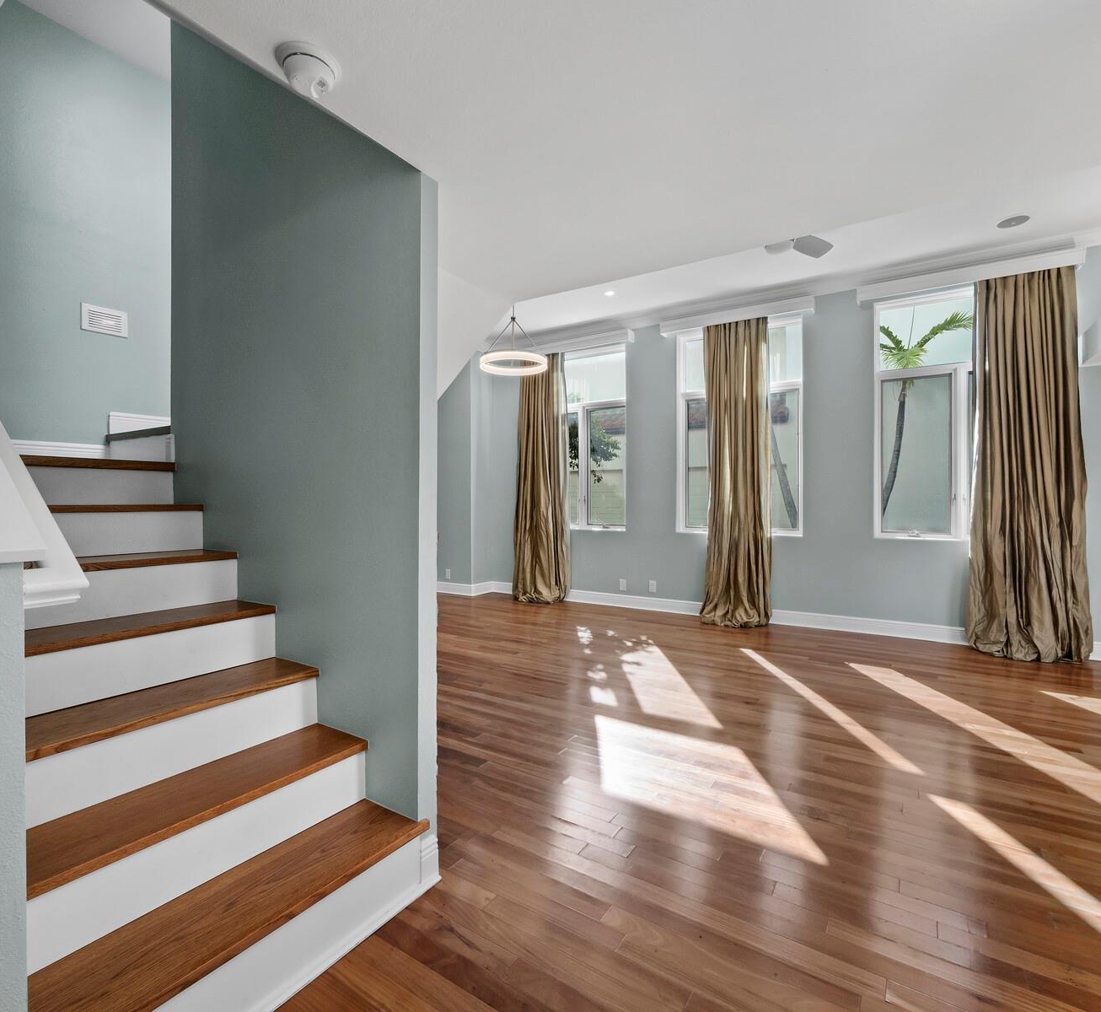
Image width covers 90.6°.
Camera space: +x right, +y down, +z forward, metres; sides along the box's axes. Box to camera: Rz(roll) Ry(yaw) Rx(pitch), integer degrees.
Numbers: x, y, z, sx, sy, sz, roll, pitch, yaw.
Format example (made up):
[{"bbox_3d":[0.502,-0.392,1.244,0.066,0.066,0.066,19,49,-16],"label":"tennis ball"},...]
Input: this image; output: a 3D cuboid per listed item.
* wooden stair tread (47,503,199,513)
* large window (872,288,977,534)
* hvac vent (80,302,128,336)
[{"bbox_3d":[-1.887,0.010,2.166,0.308,0.027,0.816,0,0,35],"label":"wooden stair tread"},{"bbox_3d":[3.381,-0.759,4.481,1.236,2.095,0.090,0,0,35],"label":"large window"},{"bbox_3d":[-2.593,-1.085,3.196,0.028,0.155,0.222,0,0,35],"label":"hvac vent"}]

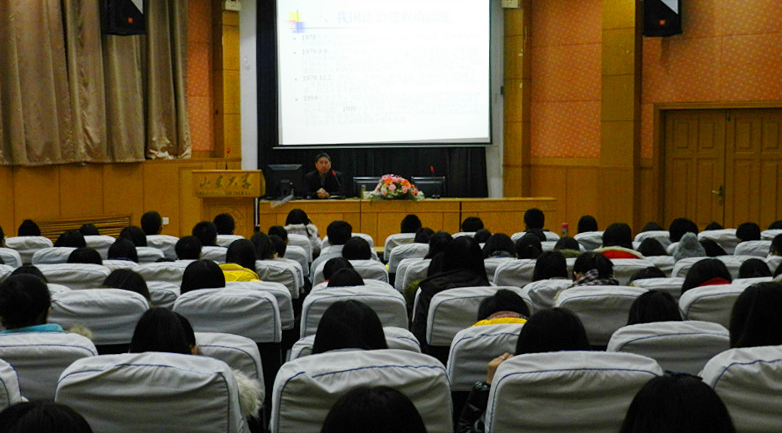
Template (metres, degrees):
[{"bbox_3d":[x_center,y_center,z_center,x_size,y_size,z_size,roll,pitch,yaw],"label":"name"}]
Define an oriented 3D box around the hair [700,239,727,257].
[{"bbox_3d":[2.294,0.271,7.469,0.220,0.220,0.210,0,4,-3],"label":"hair"}]

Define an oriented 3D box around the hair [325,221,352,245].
[{"bbox_3d":[-0.428,0.153,8.607,0.200,0.240,0.220,0,3,-3],"label":"hair"}]

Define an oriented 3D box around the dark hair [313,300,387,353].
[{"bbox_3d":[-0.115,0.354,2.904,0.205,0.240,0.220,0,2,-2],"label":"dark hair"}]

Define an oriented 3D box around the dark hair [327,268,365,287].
[{"bbox_3d":[-0.207,0.353,4.857,0.190,0.230,0.220,0,3,-3],"label":"dark hair"}]

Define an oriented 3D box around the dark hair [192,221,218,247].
[{"bbox_3d":[-1.452,0.150,8.124,0.190,0.215,0.200,0,2,7],"label":"dark hair"}]

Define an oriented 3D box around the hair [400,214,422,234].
[{"bbox_3d":[0.191,0.111,9.710,0.195,0.250,0.220,0,5,-3],"label":"hair"}]

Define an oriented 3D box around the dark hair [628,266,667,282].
[{"bbox_3d":[1.437,0.393,5.783,0.190,0.220,0.220,0,3,-3],"label":"dark hair"}]

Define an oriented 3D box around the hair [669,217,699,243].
[{"bbox_3d":[2.429,0.136,8.630,0.220,0.240,0.230,0,3,-3],"label":"hair"}]

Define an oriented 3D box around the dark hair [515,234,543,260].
[{"bbox_3d":[0.884,0.231,6.688,0.175,0.230,0.210,0,3,-3],"label":"dark hair"}]

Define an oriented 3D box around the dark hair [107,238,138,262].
[{"bbox_3d":[-1.869,0.260,7.254,0.205,0.220,0.210,0,2,2],"label":"dark hair"}]

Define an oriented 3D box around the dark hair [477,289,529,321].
[{"bbox_3d":[0.423,0.380,3.926,0.200,0.210,0.220,0,3,-3],"label":"dark hair"}]

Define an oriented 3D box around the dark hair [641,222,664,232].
[{"bbox_3d":[2.413,0.165,9.559,0.190,0.220,0.210,0,3,-3],"label":"dark hair"}]

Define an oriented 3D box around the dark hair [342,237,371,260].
[{"bbox_3d":[-0.245,0.269,7.407,0.200,0.240,0.220,0,3,-3],"label":"dark hair"}]

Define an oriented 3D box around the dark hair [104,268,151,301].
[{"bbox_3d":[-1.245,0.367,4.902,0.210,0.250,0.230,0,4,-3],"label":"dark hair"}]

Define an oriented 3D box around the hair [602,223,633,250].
[{"bbox_3d":[1.462,0.153,6.714,0.185,0.210,0.210,0,3,-3],"label":"hair"}]

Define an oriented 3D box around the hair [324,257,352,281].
[{"bbox_3d":[-0.287,0.337,5.703,0.175,0.220,0.210,0,3,-3],"label":"hair"}]

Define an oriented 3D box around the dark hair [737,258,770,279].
[{"bbox_3d":[2.042,0.355,5.840,0.185,0.240,0.220,0,4,-3],"label":"dark hair"}]

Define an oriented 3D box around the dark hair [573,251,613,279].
[{"bbox_3d":[0.935,0.295,4.860,0.200,0.250,0.220,-1,5,-10],"label":"dark hair"}]

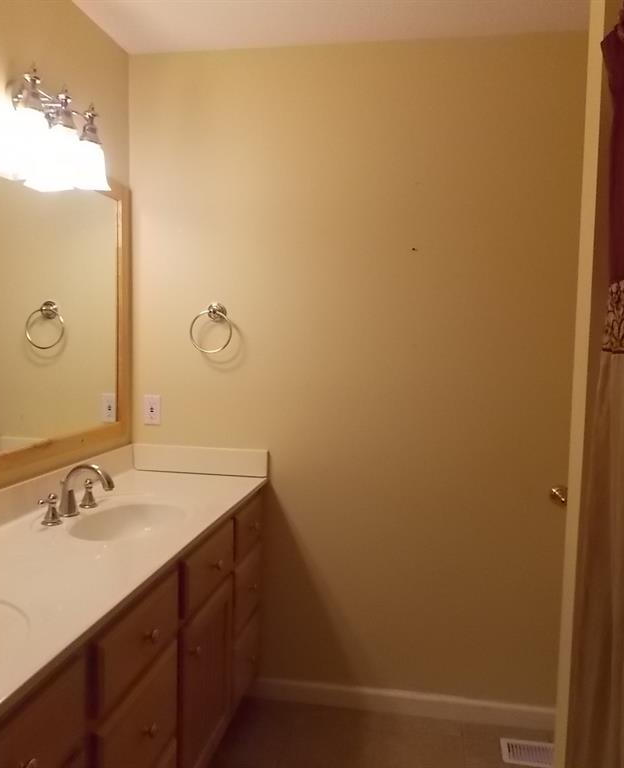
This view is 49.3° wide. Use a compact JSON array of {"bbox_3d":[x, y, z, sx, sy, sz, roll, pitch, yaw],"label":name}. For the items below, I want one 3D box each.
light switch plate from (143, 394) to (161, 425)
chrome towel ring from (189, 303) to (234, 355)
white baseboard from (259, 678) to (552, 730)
[{"bbox_3d":[-0.617,0.102,2.628,0.070,0.114,0.012,2,4,10],"label":"light switch plate"},{"bbox_3d":[-0.370,-0.208,2.537,0.160,0.185,0.070,2,4,10],"label":"chrome towel ring"},{"bbox_3d":[0.355,1.186,2.523,1.190,0.075,0.014,2,4,10],"label":"white baseboard"}]

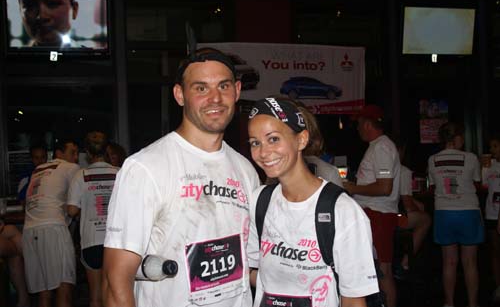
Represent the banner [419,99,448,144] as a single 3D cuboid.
[{"bbox_3d":[2.450,-0.427,7.800,0.460,0.610,0.020,-2,0,-14],"label":"banner"}]

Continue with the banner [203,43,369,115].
[{"bbox_3d":[0.369,-0.918,7.300,2.240,0.870,0.030,-2,0,-14],"label":"banner"}]

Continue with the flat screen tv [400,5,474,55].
[{"bbox_3d":[2.485,-1.595,7.700,1.090,0.680,0.100,-2,14,-15],"label":"flat screen tv"}]

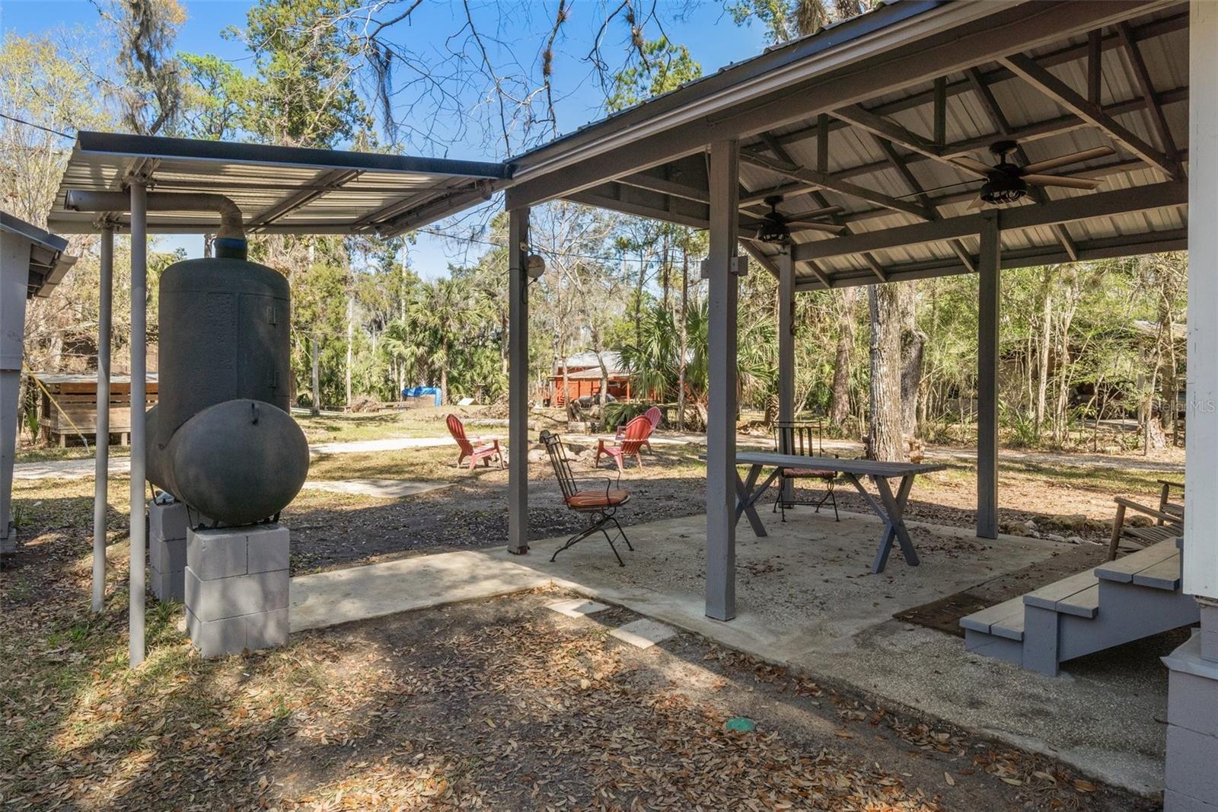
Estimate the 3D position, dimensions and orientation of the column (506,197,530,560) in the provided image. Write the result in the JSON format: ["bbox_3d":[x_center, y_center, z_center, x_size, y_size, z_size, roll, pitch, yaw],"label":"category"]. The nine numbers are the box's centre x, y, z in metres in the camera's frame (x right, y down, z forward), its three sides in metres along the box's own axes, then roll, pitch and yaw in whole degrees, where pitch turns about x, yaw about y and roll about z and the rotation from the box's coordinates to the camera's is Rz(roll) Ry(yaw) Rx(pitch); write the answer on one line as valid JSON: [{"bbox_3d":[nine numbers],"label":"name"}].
[{"bbox_3d":[-0.656,-0.179,4.660,0.100,2.490,0.100,-1,2,-42],"label":"column"}]

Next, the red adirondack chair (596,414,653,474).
[{"bbox_3d":[0.259,0.610,10.300,0.860,0.930,0.750,1,2,44],"label":"red adirondack chair"}]

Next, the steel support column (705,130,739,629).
[{"bbox_3d":[0.598,-0.133,3.380,0.100,2.490,0.100,-1,2,-42],"label":"steel support column"}]

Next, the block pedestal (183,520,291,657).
[{"bbox_3d":[-1.893,0.892,3.275,0.390,0.570,0.390,-1,2,-43],"label":"block pedestal"}]

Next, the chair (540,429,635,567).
[{"bbox_3d":[-0.155,0.630,4.640,0.640,0.930,0.550,0,1,12],"label":"chair"}]

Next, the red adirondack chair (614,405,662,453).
[{"bbox_3d":[0.551,0.451,12.200,0.860,0.930,0.750,0,1,-26],"label":"red adirondack chair"}]

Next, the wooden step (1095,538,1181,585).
[{"bbox_3d":[2.810,0.768,3.210,1.200,0.042,0.285,-1,1,-37],"label":"wooden step"}]

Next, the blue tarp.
[{"bbox_3d":[-8.438,-0.451,29.000,1.800,1.000,1.200,0,1,-6],"label":"blue tarp"}]

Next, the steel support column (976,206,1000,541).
[{"bbox_3d":[2.883,-0.228,4.880,0.100,2.490,0.100,-1,2,-42],"label":"steel support column"}]

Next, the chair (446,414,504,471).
[{"bbox_3d":[-2.164,0.593,10.400,0.860,0.930,0.750,0,1,-30],"label":"chair"}]

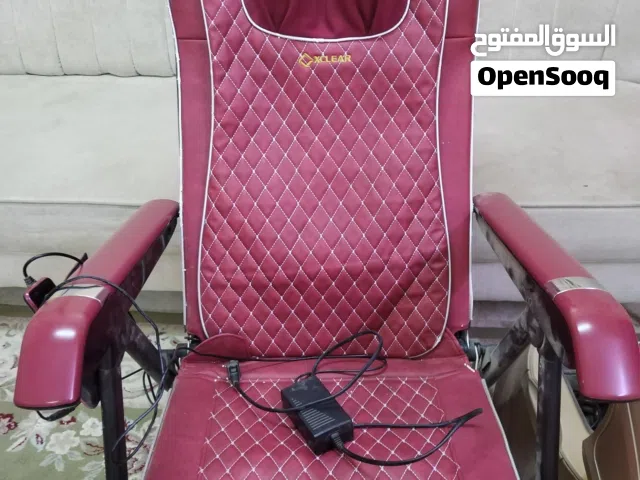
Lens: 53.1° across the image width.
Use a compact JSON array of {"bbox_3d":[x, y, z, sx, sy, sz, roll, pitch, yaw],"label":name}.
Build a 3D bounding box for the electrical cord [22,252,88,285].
[{"bbox_3d":[-0.323,0.036,0.782,0.060,0.043,0.075,0,27,0],"label":"electrical cord"}]

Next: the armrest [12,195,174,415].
[{"bbox_3d":[-0.274,0.055,0.887,0.072,0.094,0.515,0,18,0],"label":"armrest"}]

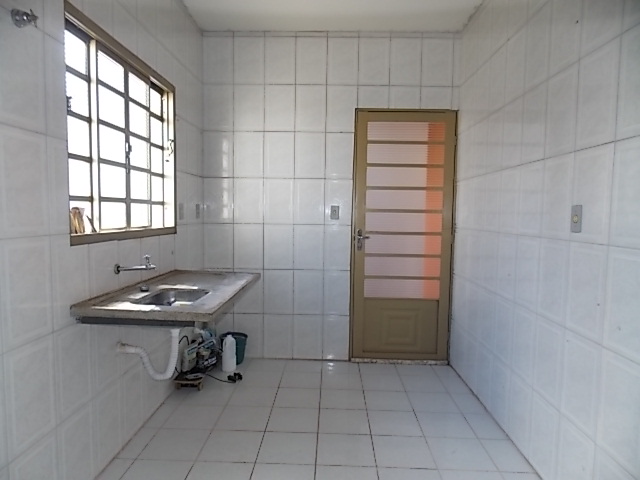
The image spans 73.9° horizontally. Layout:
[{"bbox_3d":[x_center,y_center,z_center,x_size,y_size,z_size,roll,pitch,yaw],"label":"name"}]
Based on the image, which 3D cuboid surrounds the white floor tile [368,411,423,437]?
[{"bbox_3d":[0.449,1.117,2.590,0.302,0.010,0.305,1,4,2],"label":"white floor tile"}]

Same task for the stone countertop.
[{"bbox_3d":[-0.741,0.275,2.393,0.609,0.055,1.212,1,4,1],"label":"stone countertop"}]

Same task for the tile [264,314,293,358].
[{"bbox_3d":[-0.360,0.822,3.654,0.254,0.380,0.014,1,4,1],"label":"tile"}]

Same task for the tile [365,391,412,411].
[{"bbox_3d":[0.459,1.094,2.889,0.302,0.014,0.304,1,4,2],"label":"tile"}]

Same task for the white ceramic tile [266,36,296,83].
[{"bbox_3d":[-0.324,-1.486,3.534,0.256,0.385,0.010,1,4,2],"label":"white ceramic tile"}]

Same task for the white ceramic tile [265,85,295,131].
[{"bbox_3d":[-0.332,-1.091,3.523,0.254,0.380,0.014,1,4,1],"label":"white ceramic tile"}]

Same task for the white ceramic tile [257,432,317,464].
[{"bbox_3d":[-0.173,1.142,2.334,0.309,0.010,0.315,1,4,1],"label":"white ceramic tile"}]

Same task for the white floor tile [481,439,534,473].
[{"bbox_3d":[0.987,1.148,2.267,0.179,0.010,0.305,1,4,2],"label":"white floor tile"}]

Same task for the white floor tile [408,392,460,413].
[{"bbox_3d":[0.764,1.099,2.879,0.302,0.014,0.304,1,4,2],"label":"white floor tile"}]

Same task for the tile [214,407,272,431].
[{"bbox_3d":[-0.465,1.100,2.617,0.302,0.010,0.305,1,4,2],"label":"tile"}]

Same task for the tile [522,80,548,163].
[{"bbox_3d":[1.132,-0.609,2.247,0.010,0.391,0.264,1,4,1],"label":"tile"}]

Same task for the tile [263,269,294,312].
[{"bbox_3d":[-0.356,0.448,3.661,0.257,0.385,0.010,1,4,2],"label":"tile"}]

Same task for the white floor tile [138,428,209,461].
[{"bbox_3d":[-0.803,1.152,2.390,0.315,0.010,0.320,1,4,2],"label":"white floor tile"}]

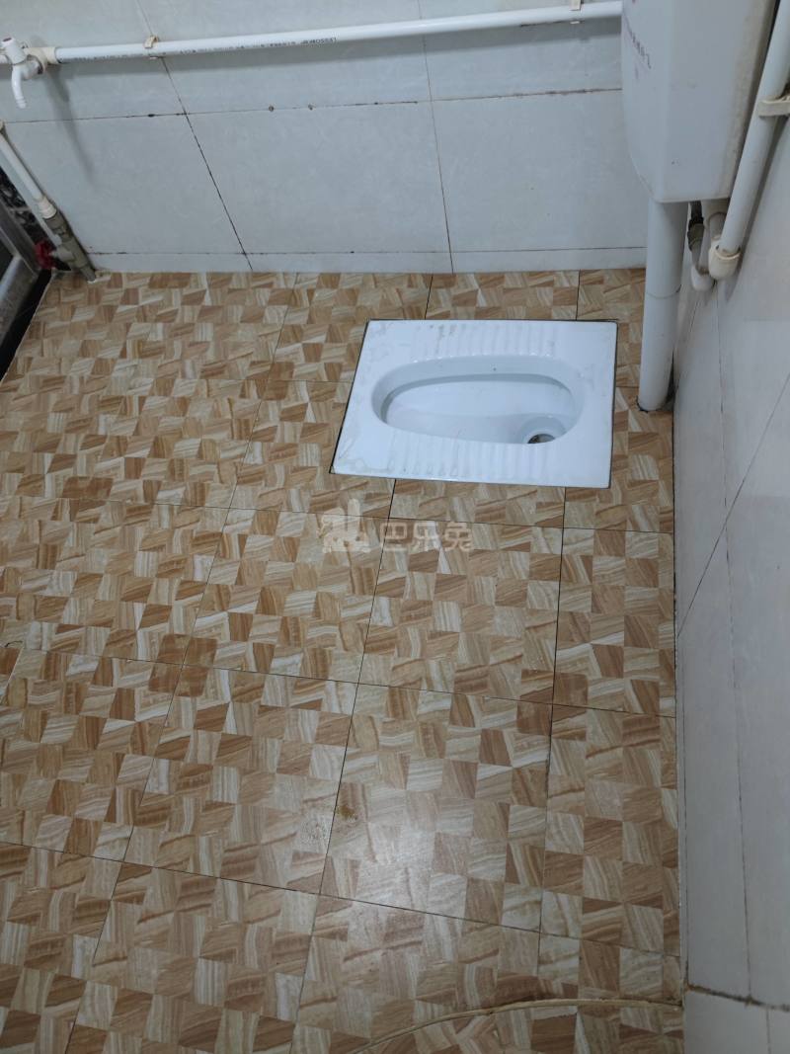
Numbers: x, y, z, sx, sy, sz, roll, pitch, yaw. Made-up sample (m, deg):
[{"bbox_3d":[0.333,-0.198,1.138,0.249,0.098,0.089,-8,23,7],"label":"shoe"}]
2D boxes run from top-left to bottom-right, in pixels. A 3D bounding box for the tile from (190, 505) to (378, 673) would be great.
[{"bbox_3d":[-0.180,0.108,1.295,0.300,0.010,0.300,4,62,12],"label":"tile"}]

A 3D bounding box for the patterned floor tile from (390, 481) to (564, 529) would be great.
[{"bbox_3d":[0.143,-0.042,1.323,0.300,0.010,0.087,4,62,12],"label":"patterned floor tile"}]

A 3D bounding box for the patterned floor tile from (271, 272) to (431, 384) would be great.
[{"bbox_3d":[-0.087,-0.416,1.583,0.300,0.010,0.298,3,62,12],"label":"patterned floor tile"}]

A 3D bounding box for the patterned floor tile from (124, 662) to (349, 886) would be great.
[{"bbox_3d":[-0.227,0.372,1.163,0.300,0.010,0.300,3,62,12],"label":"patterned floor tile"}]

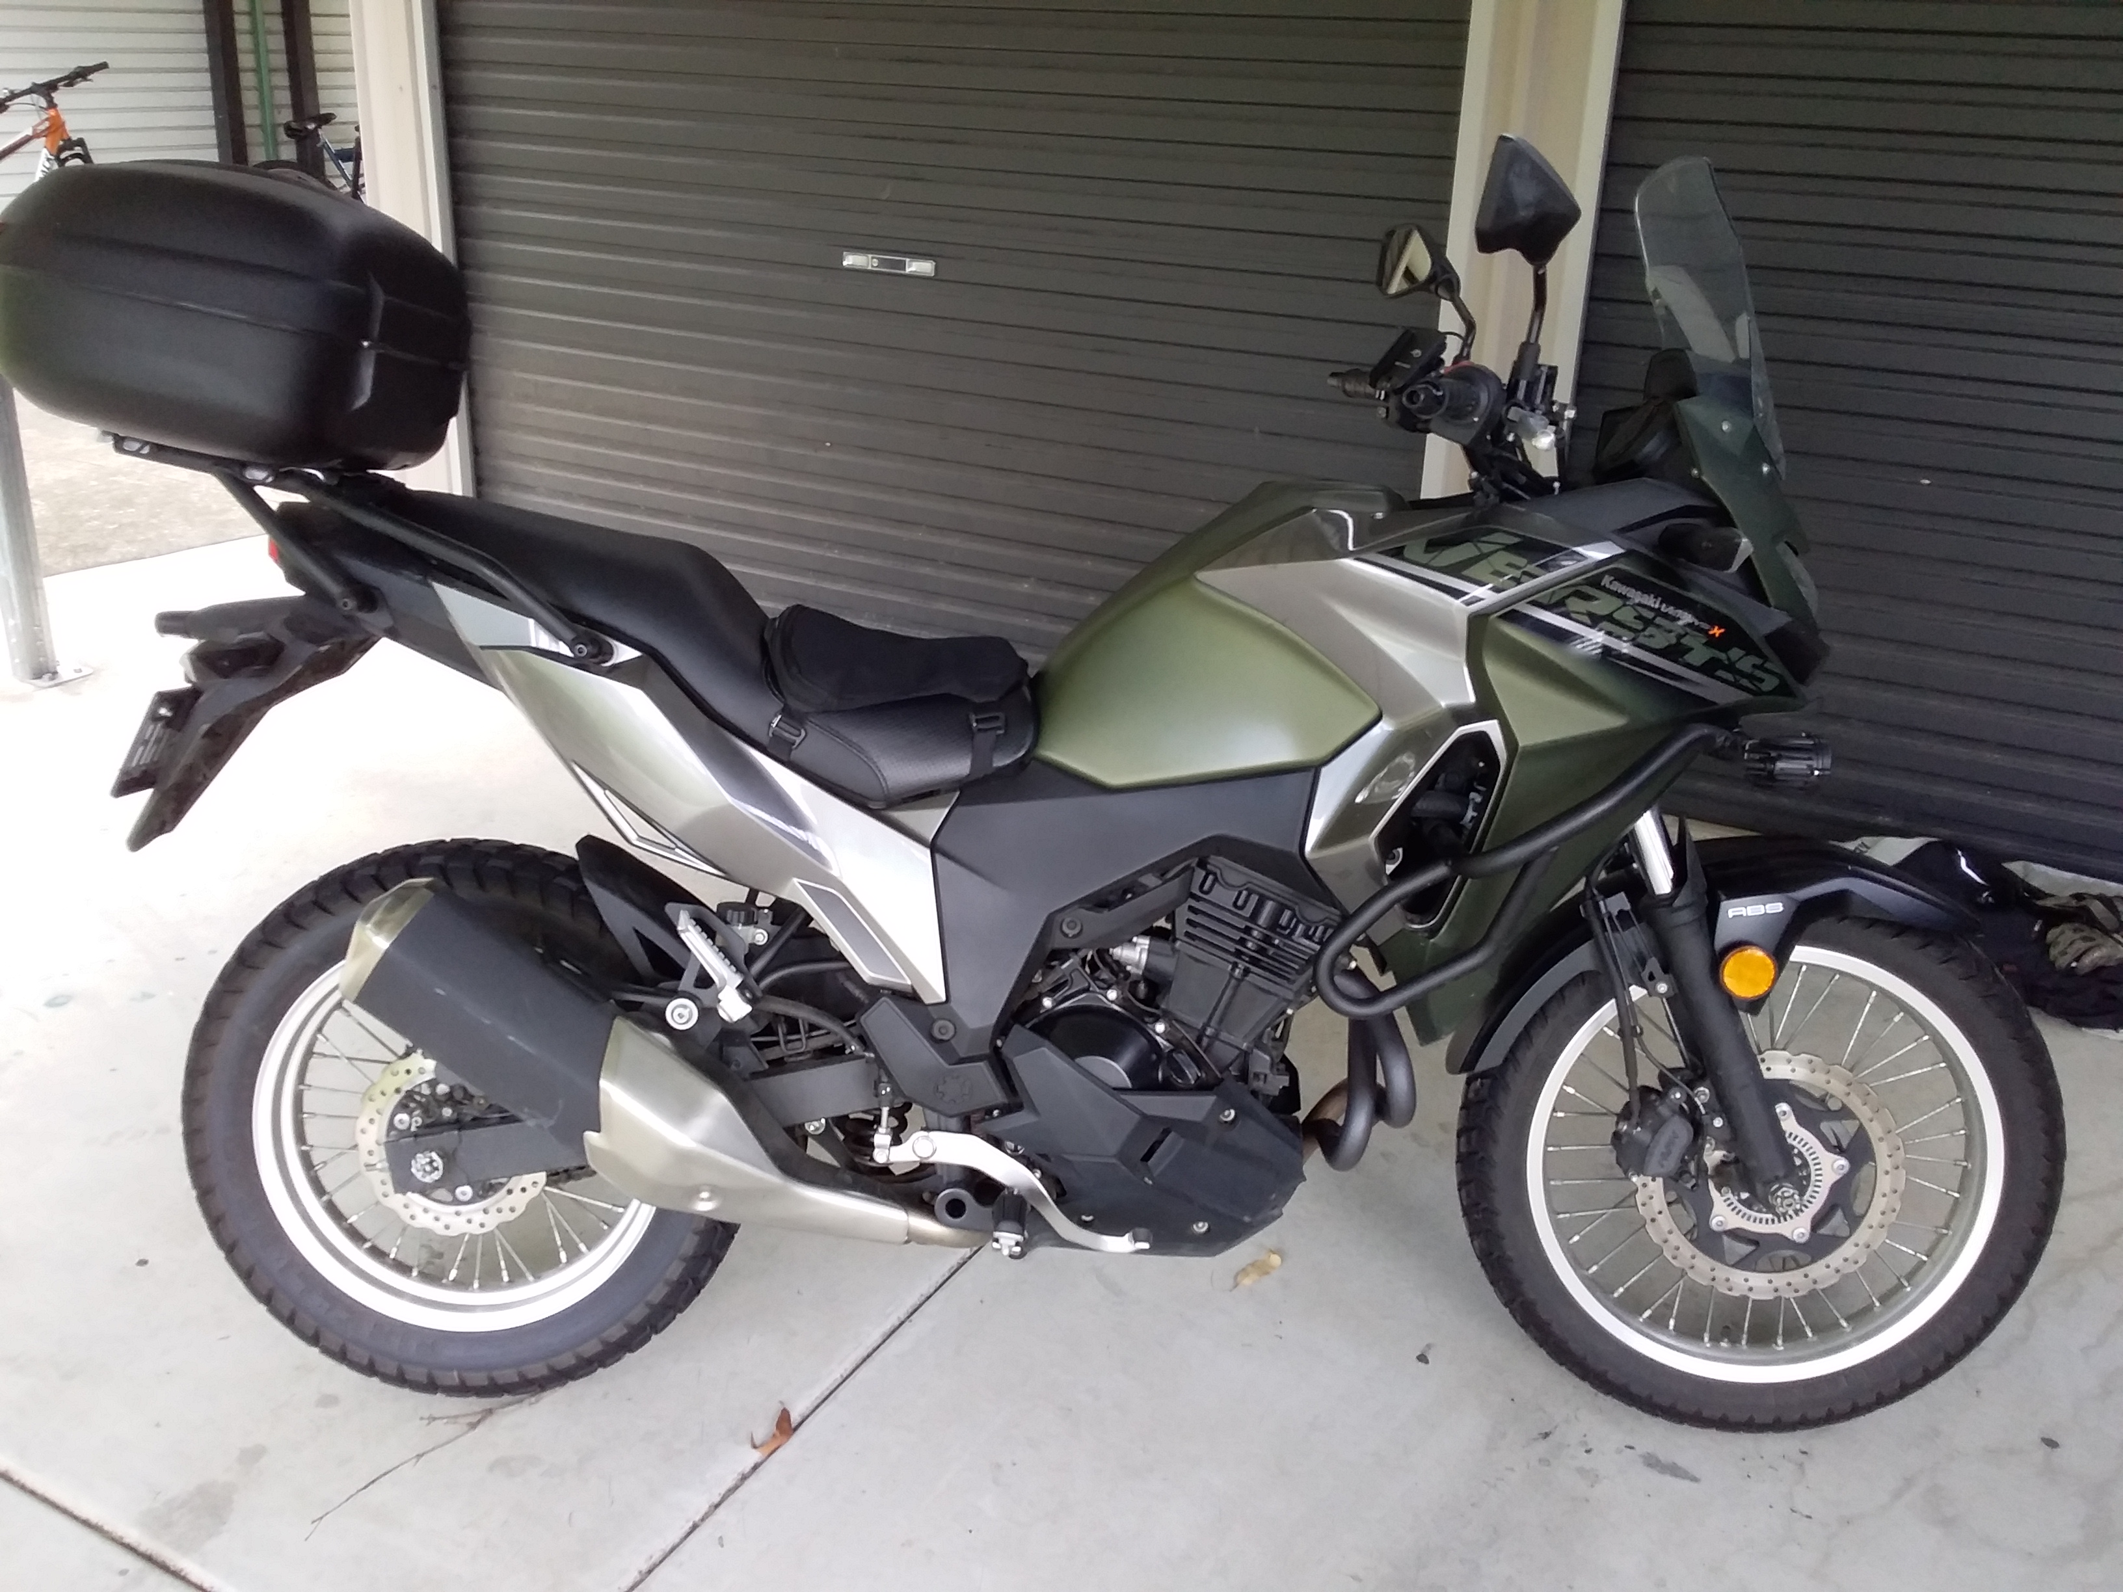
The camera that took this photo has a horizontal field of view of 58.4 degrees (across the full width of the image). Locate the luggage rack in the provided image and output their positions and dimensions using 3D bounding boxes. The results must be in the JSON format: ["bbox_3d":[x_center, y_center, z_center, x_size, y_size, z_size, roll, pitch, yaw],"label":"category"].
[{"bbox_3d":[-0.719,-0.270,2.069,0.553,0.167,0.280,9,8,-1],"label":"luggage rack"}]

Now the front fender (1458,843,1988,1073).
[{"bbox_3d":[0.710,0.175,2.115,0.571,0.245,0.190,-4,10,6],"label":"front fender"}]

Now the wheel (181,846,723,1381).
[{"bbox_3d":[-0.667,0.368,2.156,0.650,0.650,0.140,1,8,0],"label":"wheel"}]

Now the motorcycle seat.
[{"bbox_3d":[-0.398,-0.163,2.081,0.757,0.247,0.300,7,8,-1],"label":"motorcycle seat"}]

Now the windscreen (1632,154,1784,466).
[{"bbox_3d":[0.696,-0.504,2.025,0.090,0.353,0.275,-18,7,3],"label":"windscreen"}]

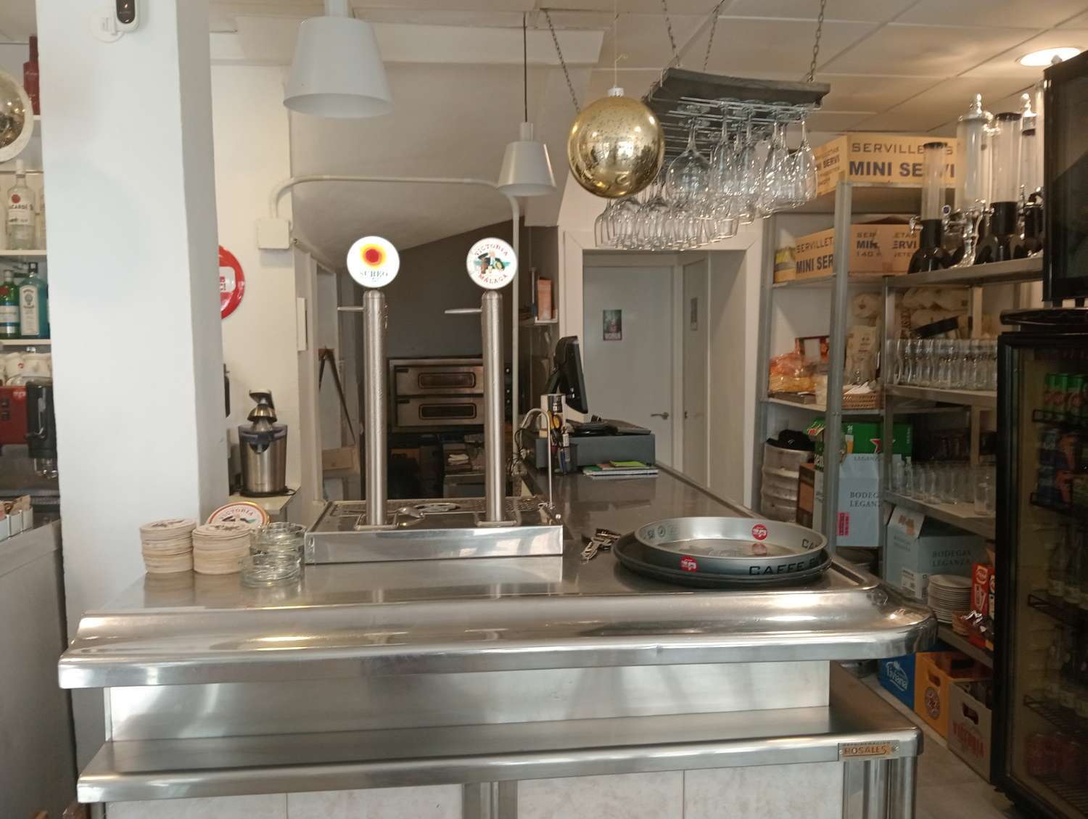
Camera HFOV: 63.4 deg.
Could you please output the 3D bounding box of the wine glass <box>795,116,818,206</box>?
[{"bbox_3d":[0.603,-0.596,2.046,0.071,0.210,0.071,-1,5,-5],"label":"wine glass"}]

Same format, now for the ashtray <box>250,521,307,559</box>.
[{"bbox_3d":[-0.446,0.220,1.484,0.094,0.038,0.094,-1,5,-7],"label":"ashtray"}]

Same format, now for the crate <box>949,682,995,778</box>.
[{"bbox_3d":[1.707,1.141,3.150,0.390,0.248,0.258,-1,5,-5],"label":"crate"}]

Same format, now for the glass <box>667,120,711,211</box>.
[{"bbox_3d":[0.332,-0.565,1.986,0.101,0.215,0.101,2,5,-7],"label":"glass"}]

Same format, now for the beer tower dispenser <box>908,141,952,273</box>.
[{"bbox_3d":[1.732,-0.896,3.920,0.210,0.595,0.205,-1,4,-7],"label":"beer tower dispenser"}]

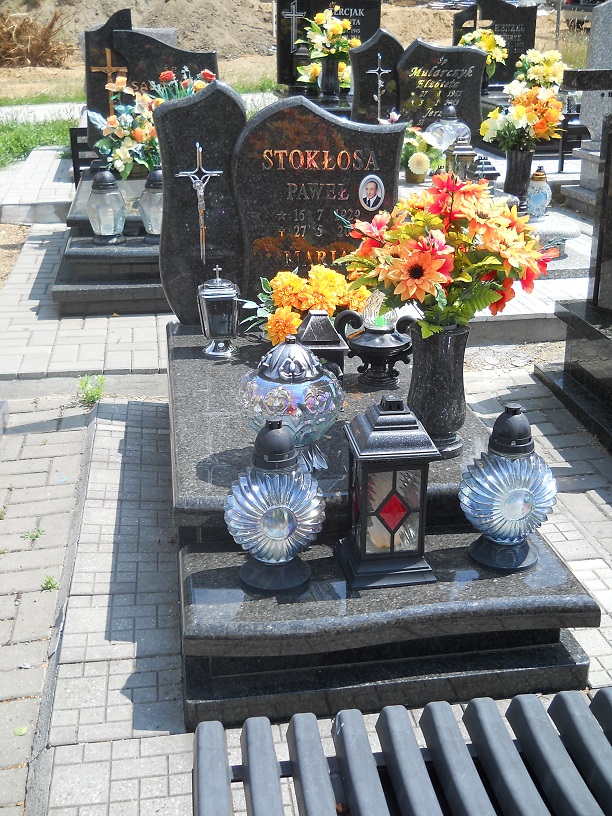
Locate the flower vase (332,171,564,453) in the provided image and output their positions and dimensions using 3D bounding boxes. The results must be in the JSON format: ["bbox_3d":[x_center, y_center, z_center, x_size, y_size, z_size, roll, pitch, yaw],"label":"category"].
[{"bbox_3d":[0.326,-0.212,2.270,0.498,0.657,0.420,-3,20,-8],"label":"flower vase"}]

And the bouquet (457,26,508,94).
[{"bbox_3d":[1.899,-3.739,10.400,0.520,0.690,0.450,-3,21,-8],"label":"bouquet"}]

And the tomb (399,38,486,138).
[{"bbox_3d":[1.051,-2.401,7.545,0.730,0.889,0.090,-3,21,-8],"label":"tomb"}]

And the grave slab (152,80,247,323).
[{"bbox_3d":[-0.344,-0.690,3.323,0.314,0.817,0.090,-3,21,-8],"label":"grave slab"}]

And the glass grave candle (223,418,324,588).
[{"bbox_3d":[-0.064,0.183,1.960,0.205,0.342,0.165,-3,20,-8],"label":"glass grave candle"}]

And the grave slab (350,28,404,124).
[{"bbox_3d":[0.545,-2.442,7.546,0.436,0.968,0.090,-3,21,-8],"label":"grave slab"}]

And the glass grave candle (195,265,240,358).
[{"bbox_3d":[-0.282,-0.313,3.127,0.120,0.287,0.120,-3,20,-8],"label":"glass grave candle"}]

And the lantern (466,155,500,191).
[{"bbox_3d":[1.145,-1.446,6.265,0.180,0.370,0.180,-3,21,-8],"label":"lantern"}]

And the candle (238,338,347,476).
[{"bbox_3d":[-0.038,-0.019,2.599,0.287,0.352,0.287,-3,21,-8],"label":"candle"}]

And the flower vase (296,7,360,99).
[{"bbox_3d":[0.158,-2.491,6.771,0.430,0.630,0.380,-3,20,-8],"label":"flower vase"}]

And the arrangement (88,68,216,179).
[{"bbox_3d":[-1.041,-1.943,6.600,0.880,0.760,0.500,-3,21,-8],"label":"arrangement"}]

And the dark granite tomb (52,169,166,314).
[{"bbox_3d":[-0.723,-0.928,4.971,1.015,0.349,2.241,-4,20,-10],"label":"dark granite tomb"}]

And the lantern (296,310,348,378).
[{"bbox_3d":[0.050,-0.163,2.783,0.138,0.240,0.138,-2,20,-4],"label":"lantern"}]

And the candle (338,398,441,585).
[{"bbox_3d":[0.192,0.182,2.302,0.210,0.433,0.208,-3,21,-8],"label":"candle"}]

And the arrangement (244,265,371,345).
[{"bbox_3d":[0.000,-0.394,3.677,0.455,0.285,0.250,-3,21,-8],"label":"arrangement"}]

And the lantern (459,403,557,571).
[{"bbox_3d":[0.425,0.151,2.037,0.215,0.344,0.165,-3,20,-8],"label":"lantern"}]

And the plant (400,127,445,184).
[{"bbox_3d":[0.775,-1.724,6.600,0.340,0.400,0.330,-3,21,-8],"label":"plant"}]

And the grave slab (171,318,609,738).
[{"bbox_3d":[0.035,0.125,2.749,0.822,0.288,1.980,-3,20,-8],"label":"grave slab"}]

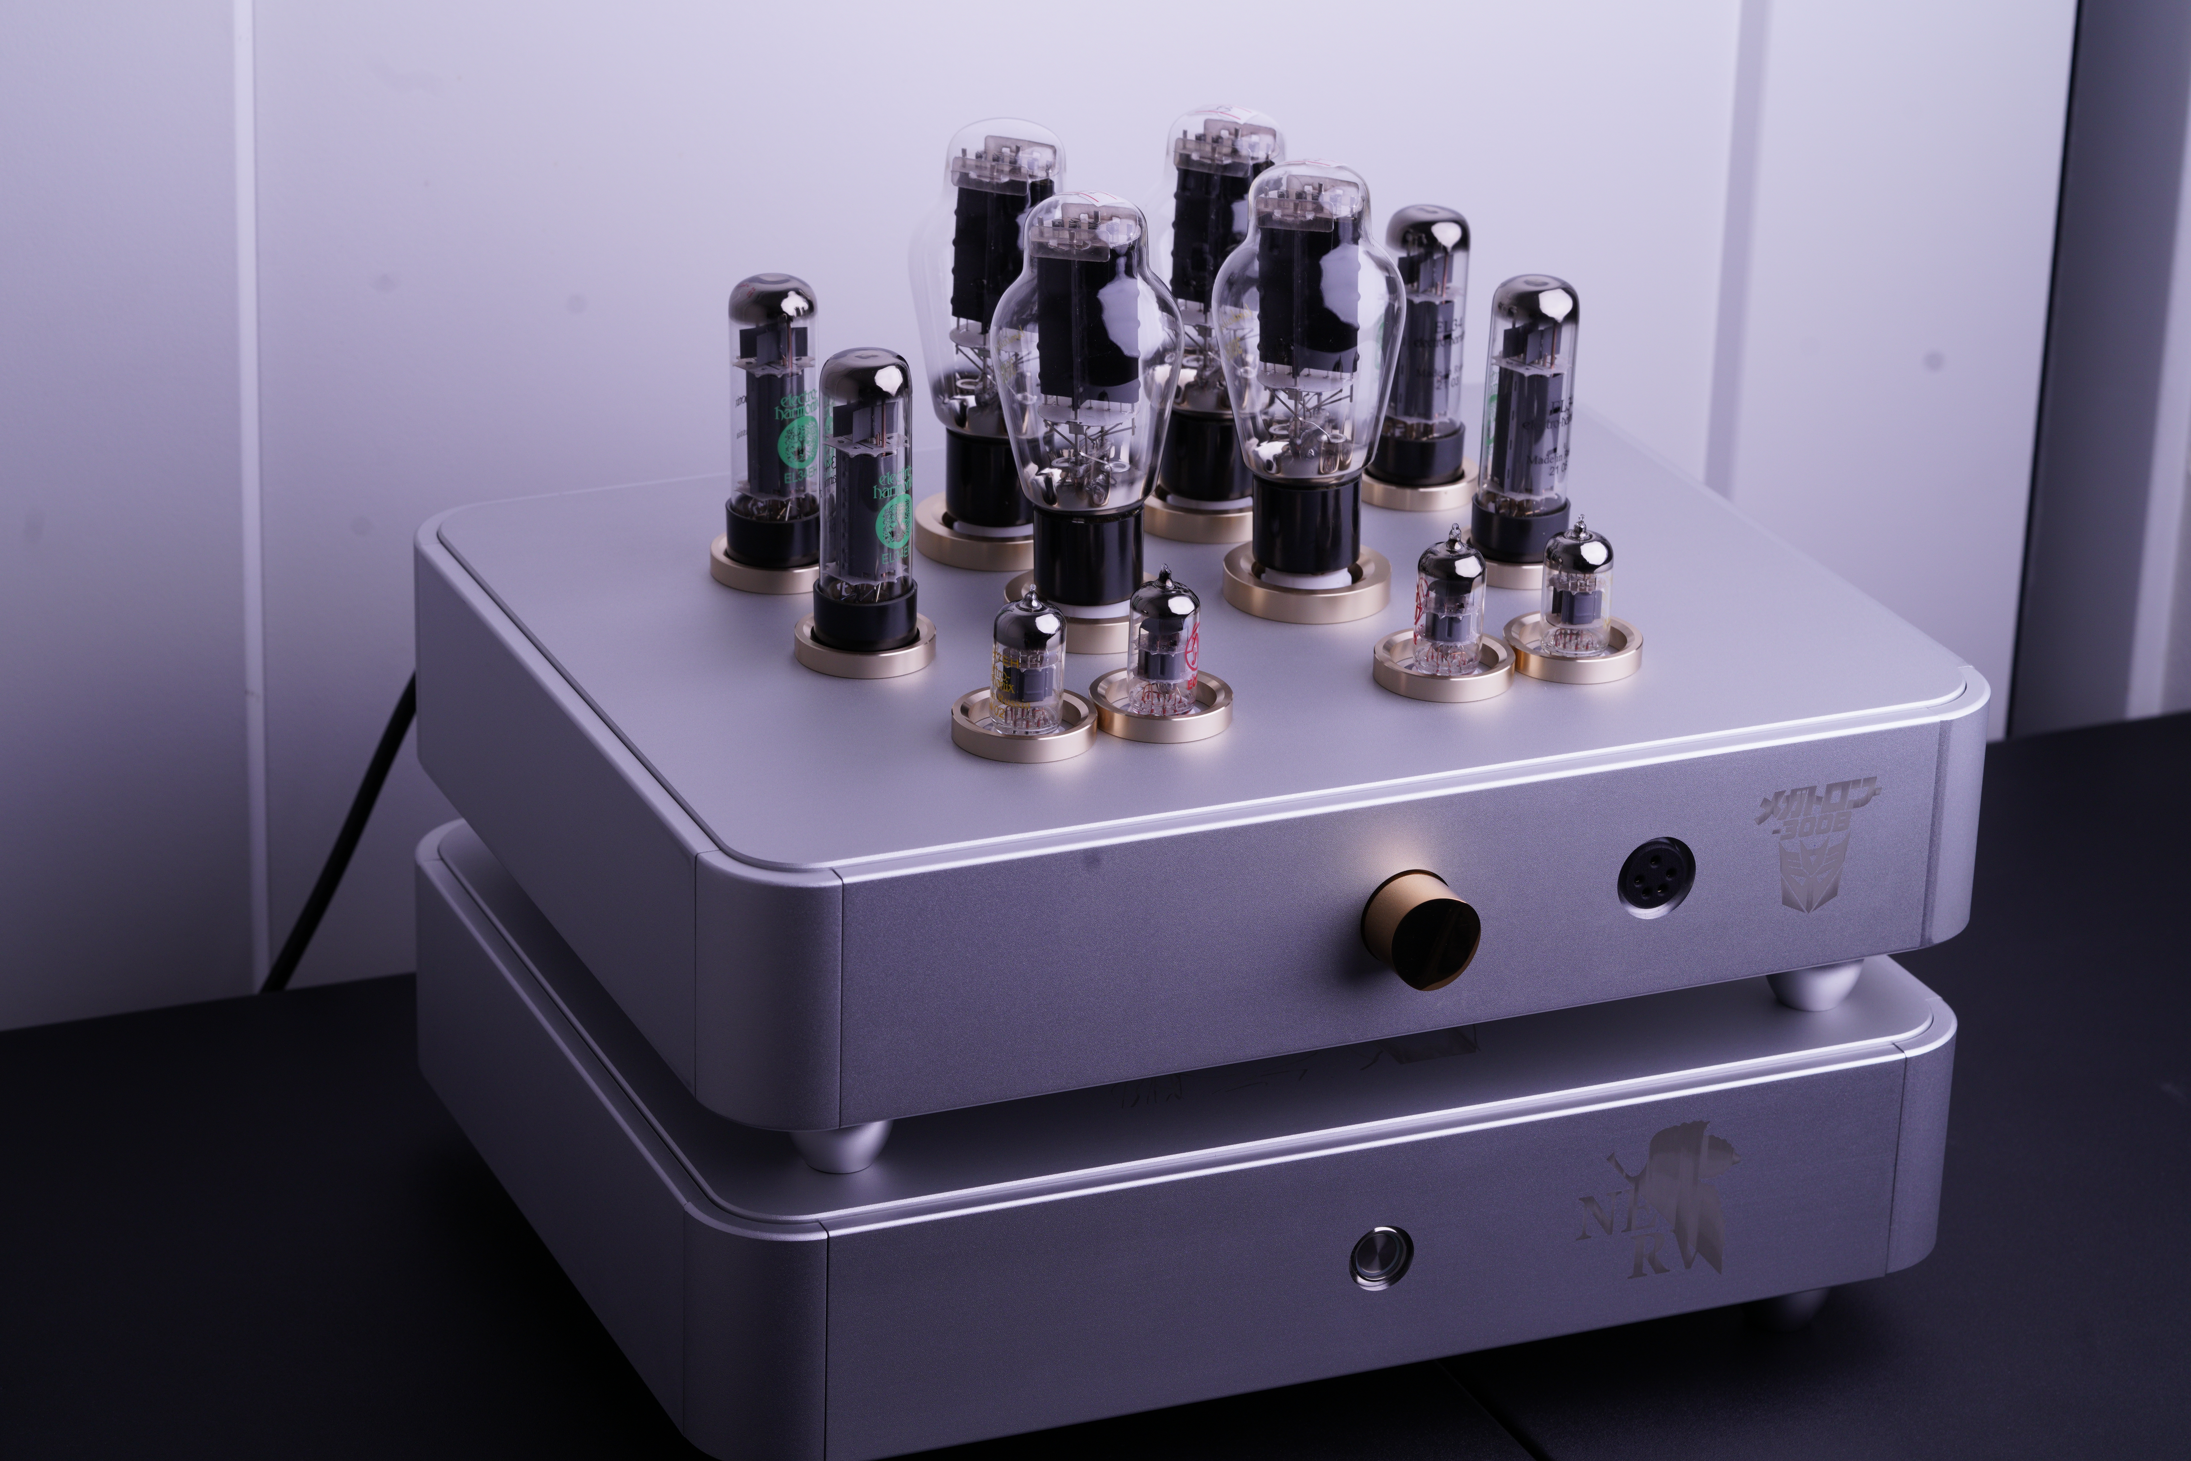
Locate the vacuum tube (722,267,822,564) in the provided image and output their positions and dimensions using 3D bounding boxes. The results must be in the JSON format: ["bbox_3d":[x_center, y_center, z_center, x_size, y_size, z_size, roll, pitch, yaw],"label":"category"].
[{"bbox_3d":[-0.105,-0.103,1.806,0.033,0.095,0.033,2,23,-1],"label":"vacuum tube"}]

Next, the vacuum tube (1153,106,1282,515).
[{"bbox_3d":[0.040,-0.140,1.819,0.061,0.136,0.061,2,22,-1],"label":"vacuum tube"}]

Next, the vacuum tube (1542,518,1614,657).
[{"bbox_3d":[0.152,-0.046,1.726,0.021,0.046,0.021,2,22,-1],"label":"vacuum tube"}]

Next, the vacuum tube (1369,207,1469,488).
[{"bbox_3d":[0.112,-0.134,1.899,0.033,0.095,0.033,2,23,-1],"label":"vacuum tube"}]

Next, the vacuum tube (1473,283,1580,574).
[{"bbox_3d":[0.141,-0.101,1.791,0.033,0.097,0.033,2,22,-1],"label":"vacuum tube"}]

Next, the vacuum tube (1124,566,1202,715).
[{"bbox_3d":[0.022,-0.030,1.714,0.022,0.047,0.022,2,23,-1],"label":"vacuum tube"}]

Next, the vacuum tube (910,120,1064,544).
[{"bbox_3d":[-0.030,-0.132,1.789,0.061,0.138,0.061,2,22,-1],"label":"vacuum tube"}]

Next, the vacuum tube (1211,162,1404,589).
[{"bbox_3d":[0.068,-0.114,1.753,0.061,0.139,0.061,-1,22,0],"label":"vacuum tube"}]

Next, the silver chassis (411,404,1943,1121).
[{"bbox_3d":[0.030,-0.004,1.826,0.444,0.081,0.332,-8,25,-23],"label":"silver chassis"}]

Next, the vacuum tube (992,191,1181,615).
[{"bbox_3d":[-0.003,-0.107,1.762,0.061,0.132,0.061,2,23,-1],"label":"vacuum tube"}]

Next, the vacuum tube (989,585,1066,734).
[{"bbox_3d":[-0.021,-0.022,1.655,0.021,0.046,0.021,2,22,-1],"label":"vacuum tube"}]

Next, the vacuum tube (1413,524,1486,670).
[{"bbox_3d":[0.113,-0.043,1.752,0.022,0.048,0.022,2,23,-1],"label":"vacuum tube"}]

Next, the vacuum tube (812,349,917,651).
[{"bbox_3d":[-0.073,-0.074,1.743,0.033,0.094,0.033,2,23,-1],"label":"vacuum tube"}]

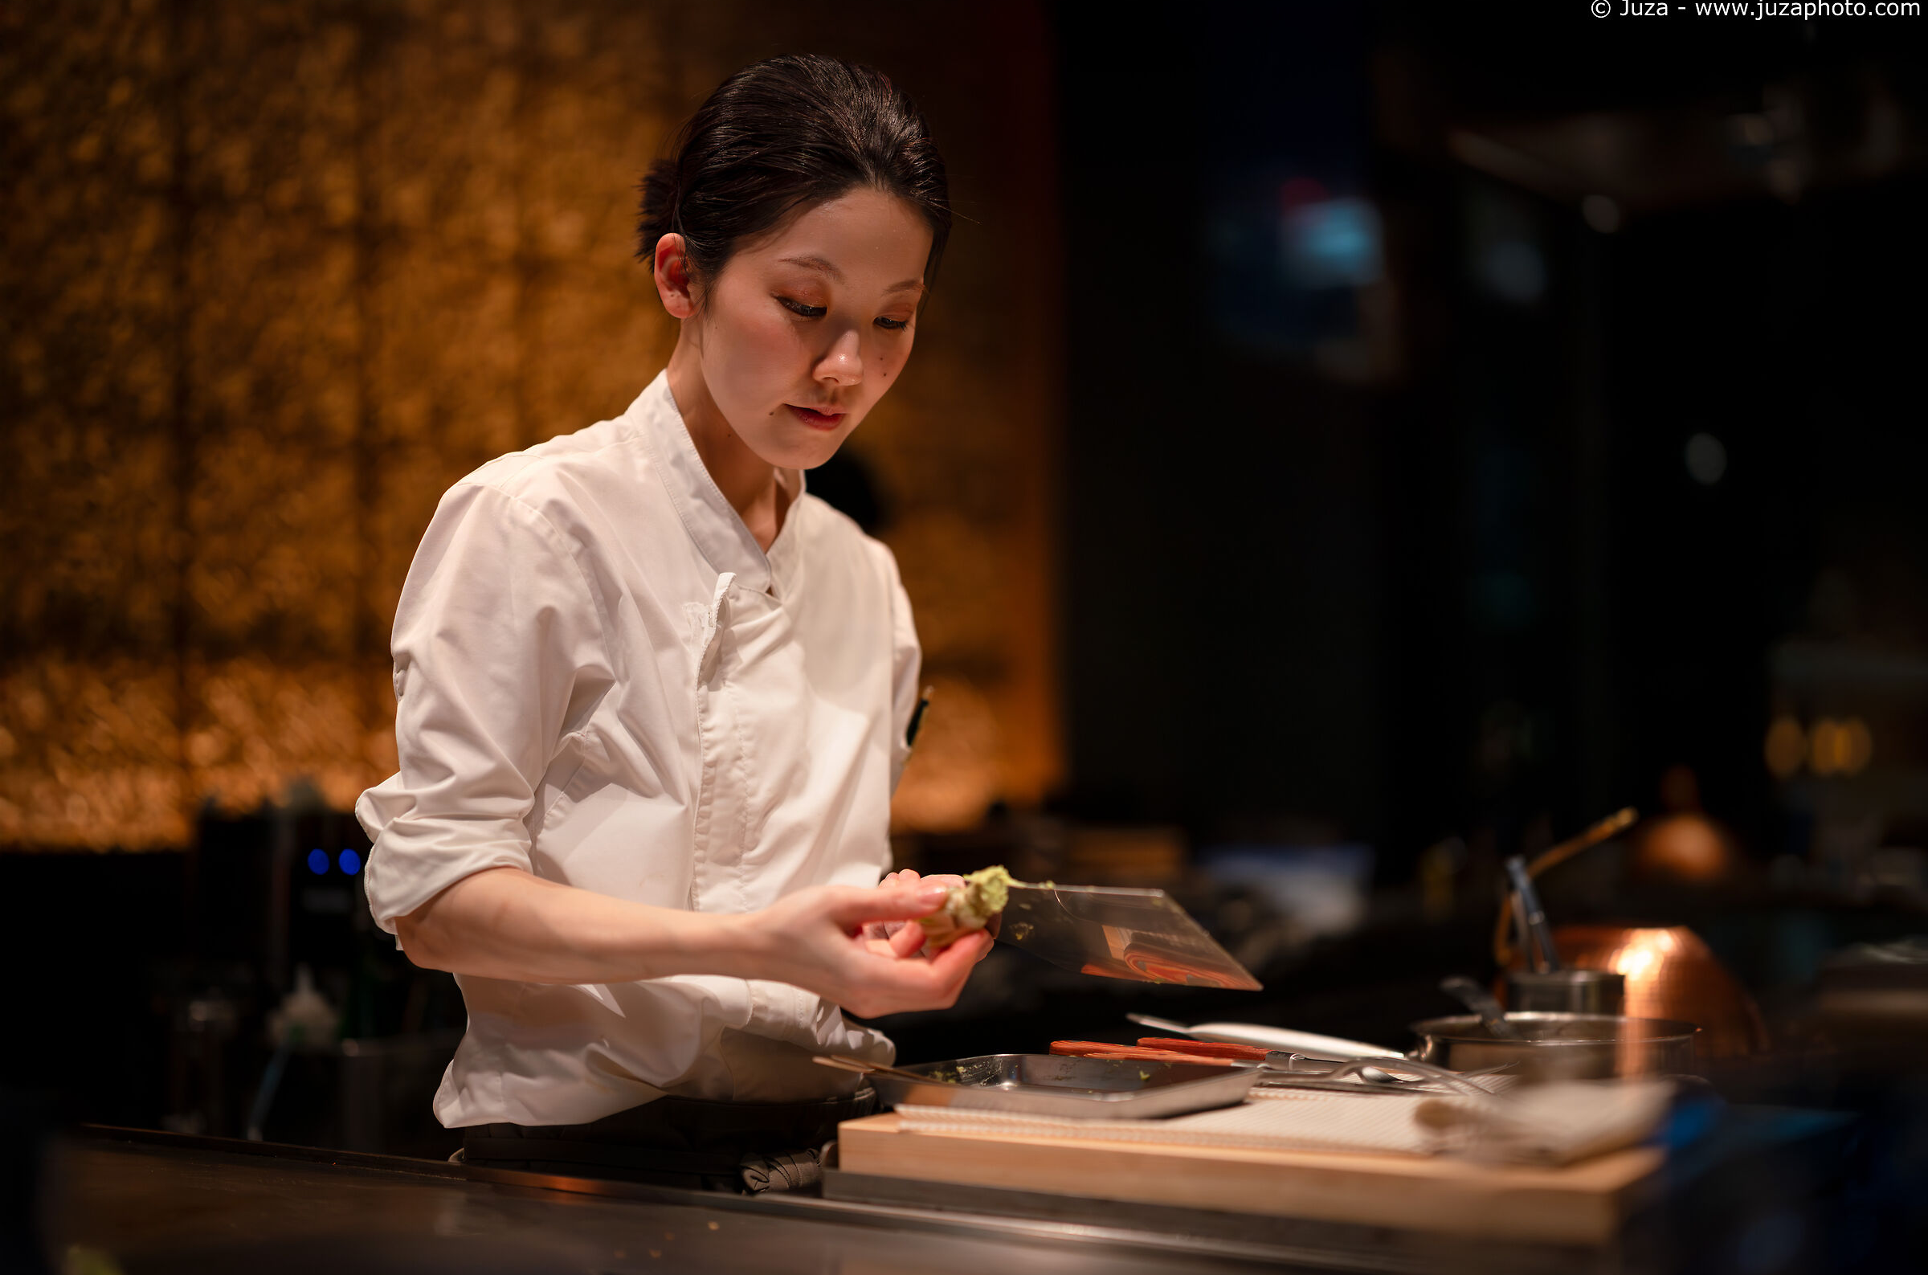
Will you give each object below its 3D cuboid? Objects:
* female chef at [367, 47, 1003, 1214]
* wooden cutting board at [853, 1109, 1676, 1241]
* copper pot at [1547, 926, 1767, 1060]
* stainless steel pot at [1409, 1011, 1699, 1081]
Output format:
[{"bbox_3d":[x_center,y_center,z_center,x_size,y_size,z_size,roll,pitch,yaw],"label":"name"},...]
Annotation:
[{"bbox_3d":[-0.150,0.435,1.690,0.480,1.580,0.460,1,-1,-44],"label":"female chef"},{"bbox_3d":[0.197,0.296,1.590,0.437,0.028,0.330,-1,-1,25],"label":"wooden cutting board"},{"bbox_3d":[0.495,0.266,2.000,0.205,0.105,0.205,0,-1,12],"label":"copper pot"},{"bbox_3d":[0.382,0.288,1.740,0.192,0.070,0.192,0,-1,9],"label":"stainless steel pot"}]

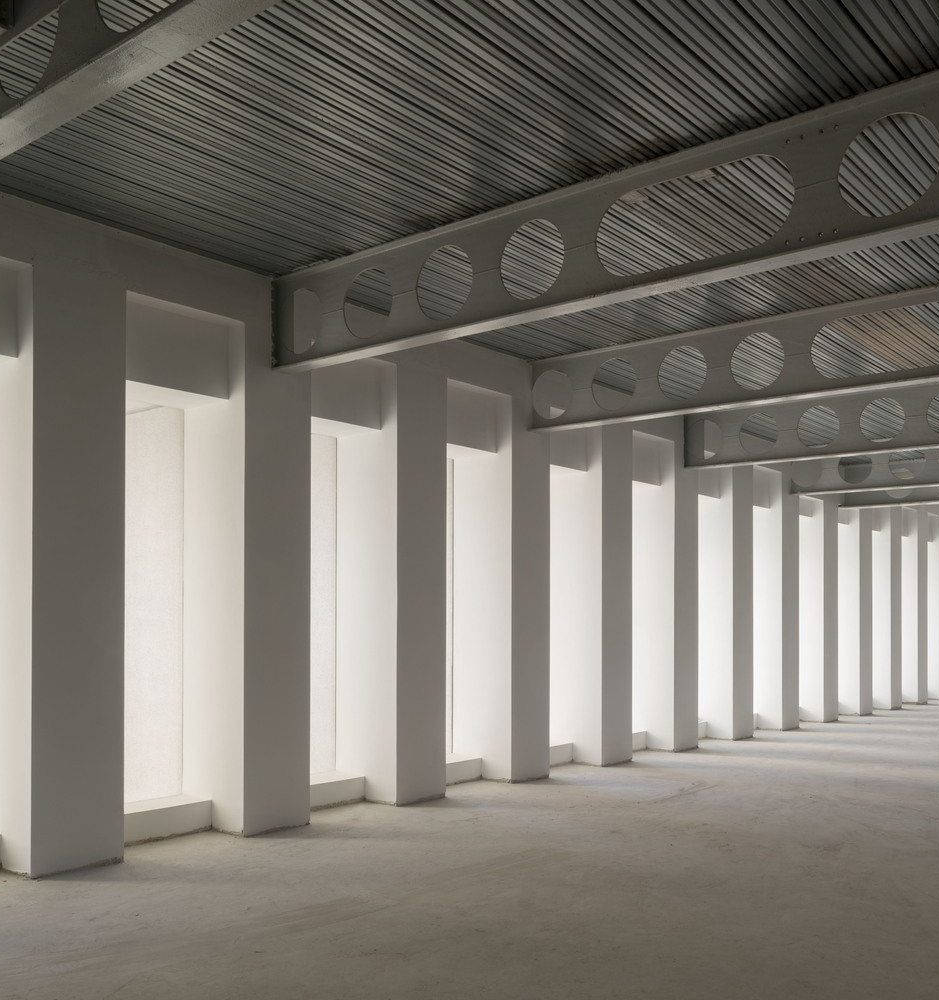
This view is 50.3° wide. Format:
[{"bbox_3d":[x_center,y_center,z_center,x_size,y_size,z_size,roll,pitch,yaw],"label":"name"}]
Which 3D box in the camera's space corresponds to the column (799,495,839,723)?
[{"bbox_3d":[5.210,1.550,15.365,0.725,3.664,0.592,-2,-3,41],"label":"column"}]

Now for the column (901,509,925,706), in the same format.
[{"bbox_3d":[8.147,1.972,18.774,0.725,3.664,0.592,-2,-3,41],"label":"column"}]

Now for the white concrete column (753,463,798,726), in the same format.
[{"bbox_3d":[4.231,1.409,14.228,0.725,3.664,0.592,-2,-3,41],"label":"white concrete column"}]

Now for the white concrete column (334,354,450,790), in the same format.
[{"bbox_3d":[-0.665,0.705,8.547,0.725,3.664,0.592,-2,-3,41],"label":"white concrete column"}]

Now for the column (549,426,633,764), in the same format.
[{"bbox_3d":[1.293,0.987,10.819,0.725,3.664,0.592,-2,-3,41],"label":"column"}]

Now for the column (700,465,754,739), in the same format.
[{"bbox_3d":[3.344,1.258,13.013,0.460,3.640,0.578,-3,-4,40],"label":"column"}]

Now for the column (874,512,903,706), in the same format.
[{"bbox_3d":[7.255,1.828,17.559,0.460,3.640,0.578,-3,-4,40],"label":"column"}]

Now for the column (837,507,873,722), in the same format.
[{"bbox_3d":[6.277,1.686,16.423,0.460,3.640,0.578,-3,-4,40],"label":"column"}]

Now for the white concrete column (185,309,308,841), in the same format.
[{"bbox_3d":[-1.644,0.565,7.410,0.725,3.664,0.592,-2,-3,41],"label":"white concrete column"}]

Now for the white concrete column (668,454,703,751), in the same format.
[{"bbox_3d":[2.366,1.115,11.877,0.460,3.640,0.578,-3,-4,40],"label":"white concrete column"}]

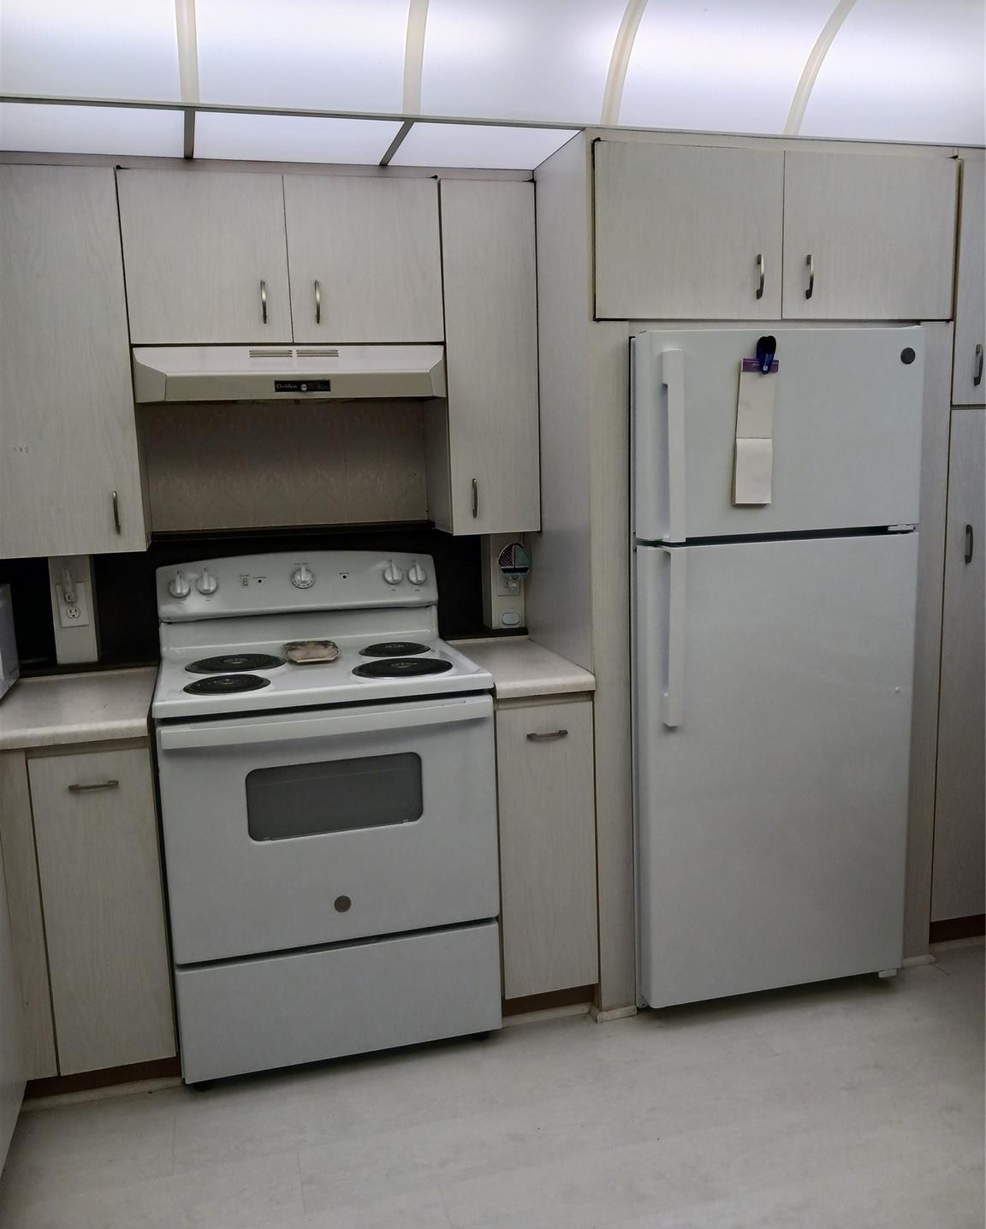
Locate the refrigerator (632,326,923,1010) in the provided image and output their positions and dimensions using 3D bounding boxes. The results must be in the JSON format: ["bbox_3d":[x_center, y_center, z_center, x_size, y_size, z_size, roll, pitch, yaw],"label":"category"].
[{"bbox_3d":[0.622,0.117,2.864,0.721,1.693,0.775,-4,9,-14],"label":"refrigerator"}]

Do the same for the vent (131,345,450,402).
[{"bbox_3d":[-0.519,-0.618,2.666,0.763,0.134,0.426,-4,9,-14],"label":"vent"}]

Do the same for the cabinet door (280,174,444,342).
[{"bbox_3d":[-0.314,-0.875,2.542,0.378,0.395,0.028,-4,9,-15],"label":"cabinet door"}]

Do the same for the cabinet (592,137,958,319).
[{"bbox_3d":[0.613,-0.943,2.733,0.954,0.387,0.622,-4,9,-14],"label":"cabinet"}]

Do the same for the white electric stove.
[{"bbox_3d":[-0.434,0.451,2.640,0.758,1.182,0.690,-4,9,-14],"label":"white electric stove"}]

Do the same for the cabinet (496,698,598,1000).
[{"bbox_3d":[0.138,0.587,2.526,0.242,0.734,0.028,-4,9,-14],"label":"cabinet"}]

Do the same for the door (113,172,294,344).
[{"bbox_3d":[-0.680,-0.849,2.445,0.375,0.395,0.028,-4,9,-15],"label":"door"}]

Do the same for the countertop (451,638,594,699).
[{"bbox_3d":[0.051,0.132,2.728,0.250,0.040,0.608,-4,9,-14],"label":"countertop"}]

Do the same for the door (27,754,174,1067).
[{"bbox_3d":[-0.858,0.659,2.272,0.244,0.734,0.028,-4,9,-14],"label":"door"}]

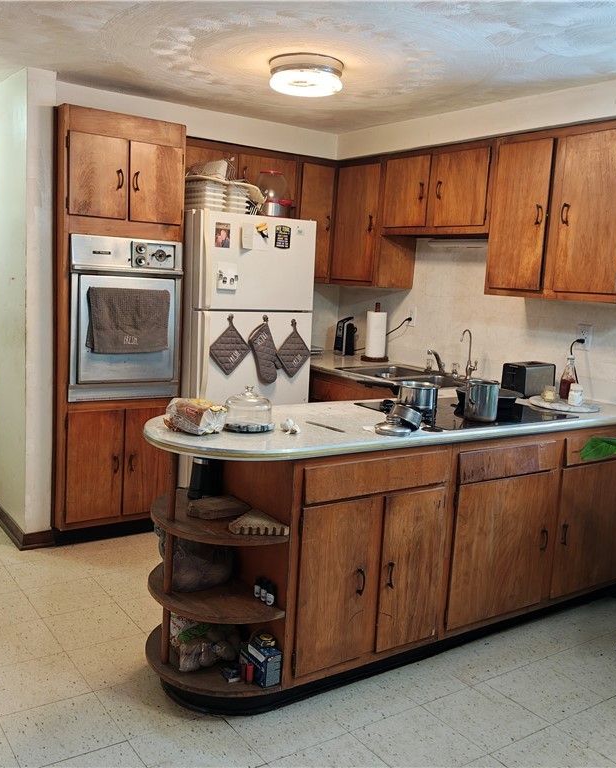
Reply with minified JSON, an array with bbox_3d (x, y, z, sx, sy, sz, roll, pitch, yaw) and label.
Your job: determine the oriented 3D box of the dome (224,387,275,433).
[{"bbox_3d":[-0.196,0.078,2.519,0.178,0.145,0.178,3,8,0],"label":"dome"}]

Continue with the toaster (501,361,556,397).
[{"bbox_3d":[1.100,-0.033,3.693,0.240,0.158,0.147,-3,11,-38],"label":"toaster"}]

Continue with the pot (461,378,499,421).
[{"bbox_3d":[0.667,0.067,2.869,0.128,0.147,0.155,8,10,30],"label":"pot"}]

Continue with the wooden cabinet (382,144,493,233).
[{"bbox_3d":[0.781,-1.032,4.032,0.306,0.452,0.828,-2,10,-35],"label":"wooden cabinet"}]

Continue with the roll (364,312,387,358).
[{"bbox_3d":[0.438,-0.317,4.739,0.132,0.290,0.132,3,8,0],"label":"roll"}]

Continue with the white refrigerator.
[{"bbox_3d":[-0.471,-0.077,4.278,0.720,1.735,0.680,-2,10,-35],"label":"white refrigerator"}]

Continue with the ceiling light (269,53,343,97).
[{"bbox_3d":[-0.006,-1.283,3.081,0.312,0.098,0.312,3,8,0],"label":"ceiling light"}]

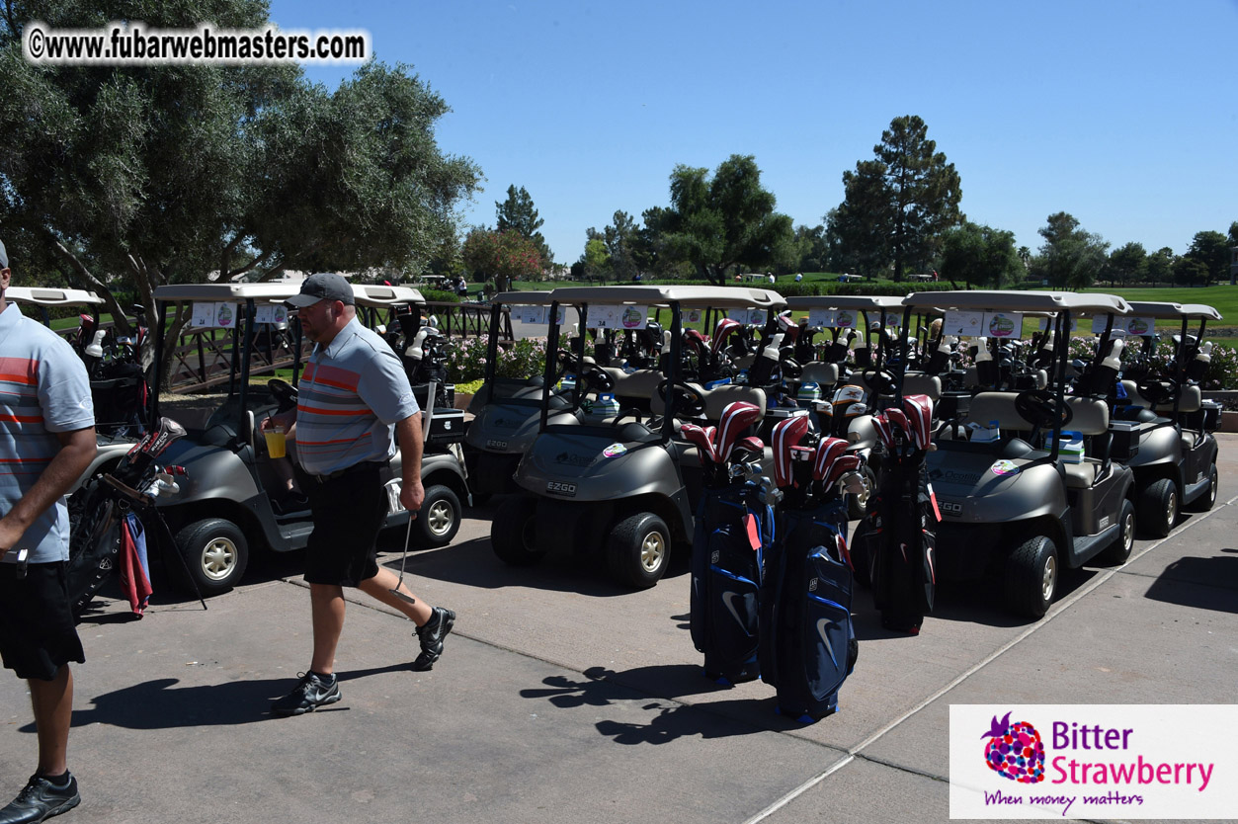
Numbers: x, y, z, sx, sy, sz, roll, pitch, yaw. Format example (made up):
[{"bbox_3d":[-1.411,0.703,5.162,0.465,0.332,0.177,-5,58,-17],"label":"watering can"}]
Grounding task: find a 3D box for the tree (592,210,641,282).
[{"bbox_3d":[-0.323,-18.004,120.000,5.390,8.090,5.390,1,5,0],"label":"tree"}]

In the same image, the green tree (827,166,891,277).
[{"bbox_3d":[24.305,-18.678,108.000,7.471,11.643,7.471,1,6,0],"label":"green tree"}]

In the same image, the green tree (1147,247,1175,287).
[{"bbox_3d":[83.618,-22.298,170.000,4.734,6.262,4.734,1,6,0],"label":"green tree"}]

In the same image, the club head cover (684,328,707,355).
[{"bbox_3d":[0.571,-0.522,8.250,0.170,0.220,0.120,-20,5,-16],"label":"club head cover"}]

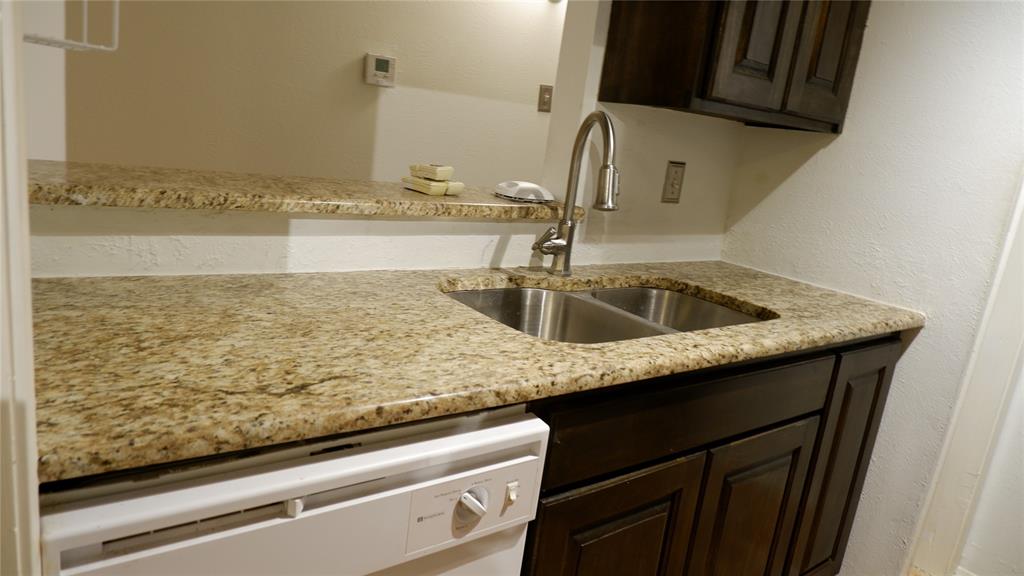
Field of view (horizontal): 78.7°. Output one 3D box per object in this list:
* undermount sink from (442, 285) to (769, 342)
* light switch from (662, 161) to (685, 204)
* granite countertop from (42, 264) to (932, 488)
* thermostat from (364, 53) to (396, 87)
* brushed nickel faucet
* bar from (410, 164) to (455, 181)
[{"bbox_3d":[0.219,0.150,1.408,0.755,0.200,0.475,-3,16,-35],"label":"undermount sink"},{"bbox_3d":[0.484,-0.312,1.853,0.074,0.118,0.008,-3,16,-35],"label":"light switch"},{"bbox_3d":[0.129,0.045,1.311,1.844,0.033,0.633,-3,16,-35],"label":"granite countertop"},{"bbox_3d":[-0.513,-0.837,2.411,0.114,0.110,0.028,-3,16,-35],"label":"thermostat"},{"bbox_3d":[0.149,-0.211,1.463,0.110,0.397,0.238,3,14,-17],"label":"brushed nickel faucet"},{"bbox_3d":[-0.203,-0.298,1.623,0.099,0.031,0.059,18,17,39],"label":"bar"}]

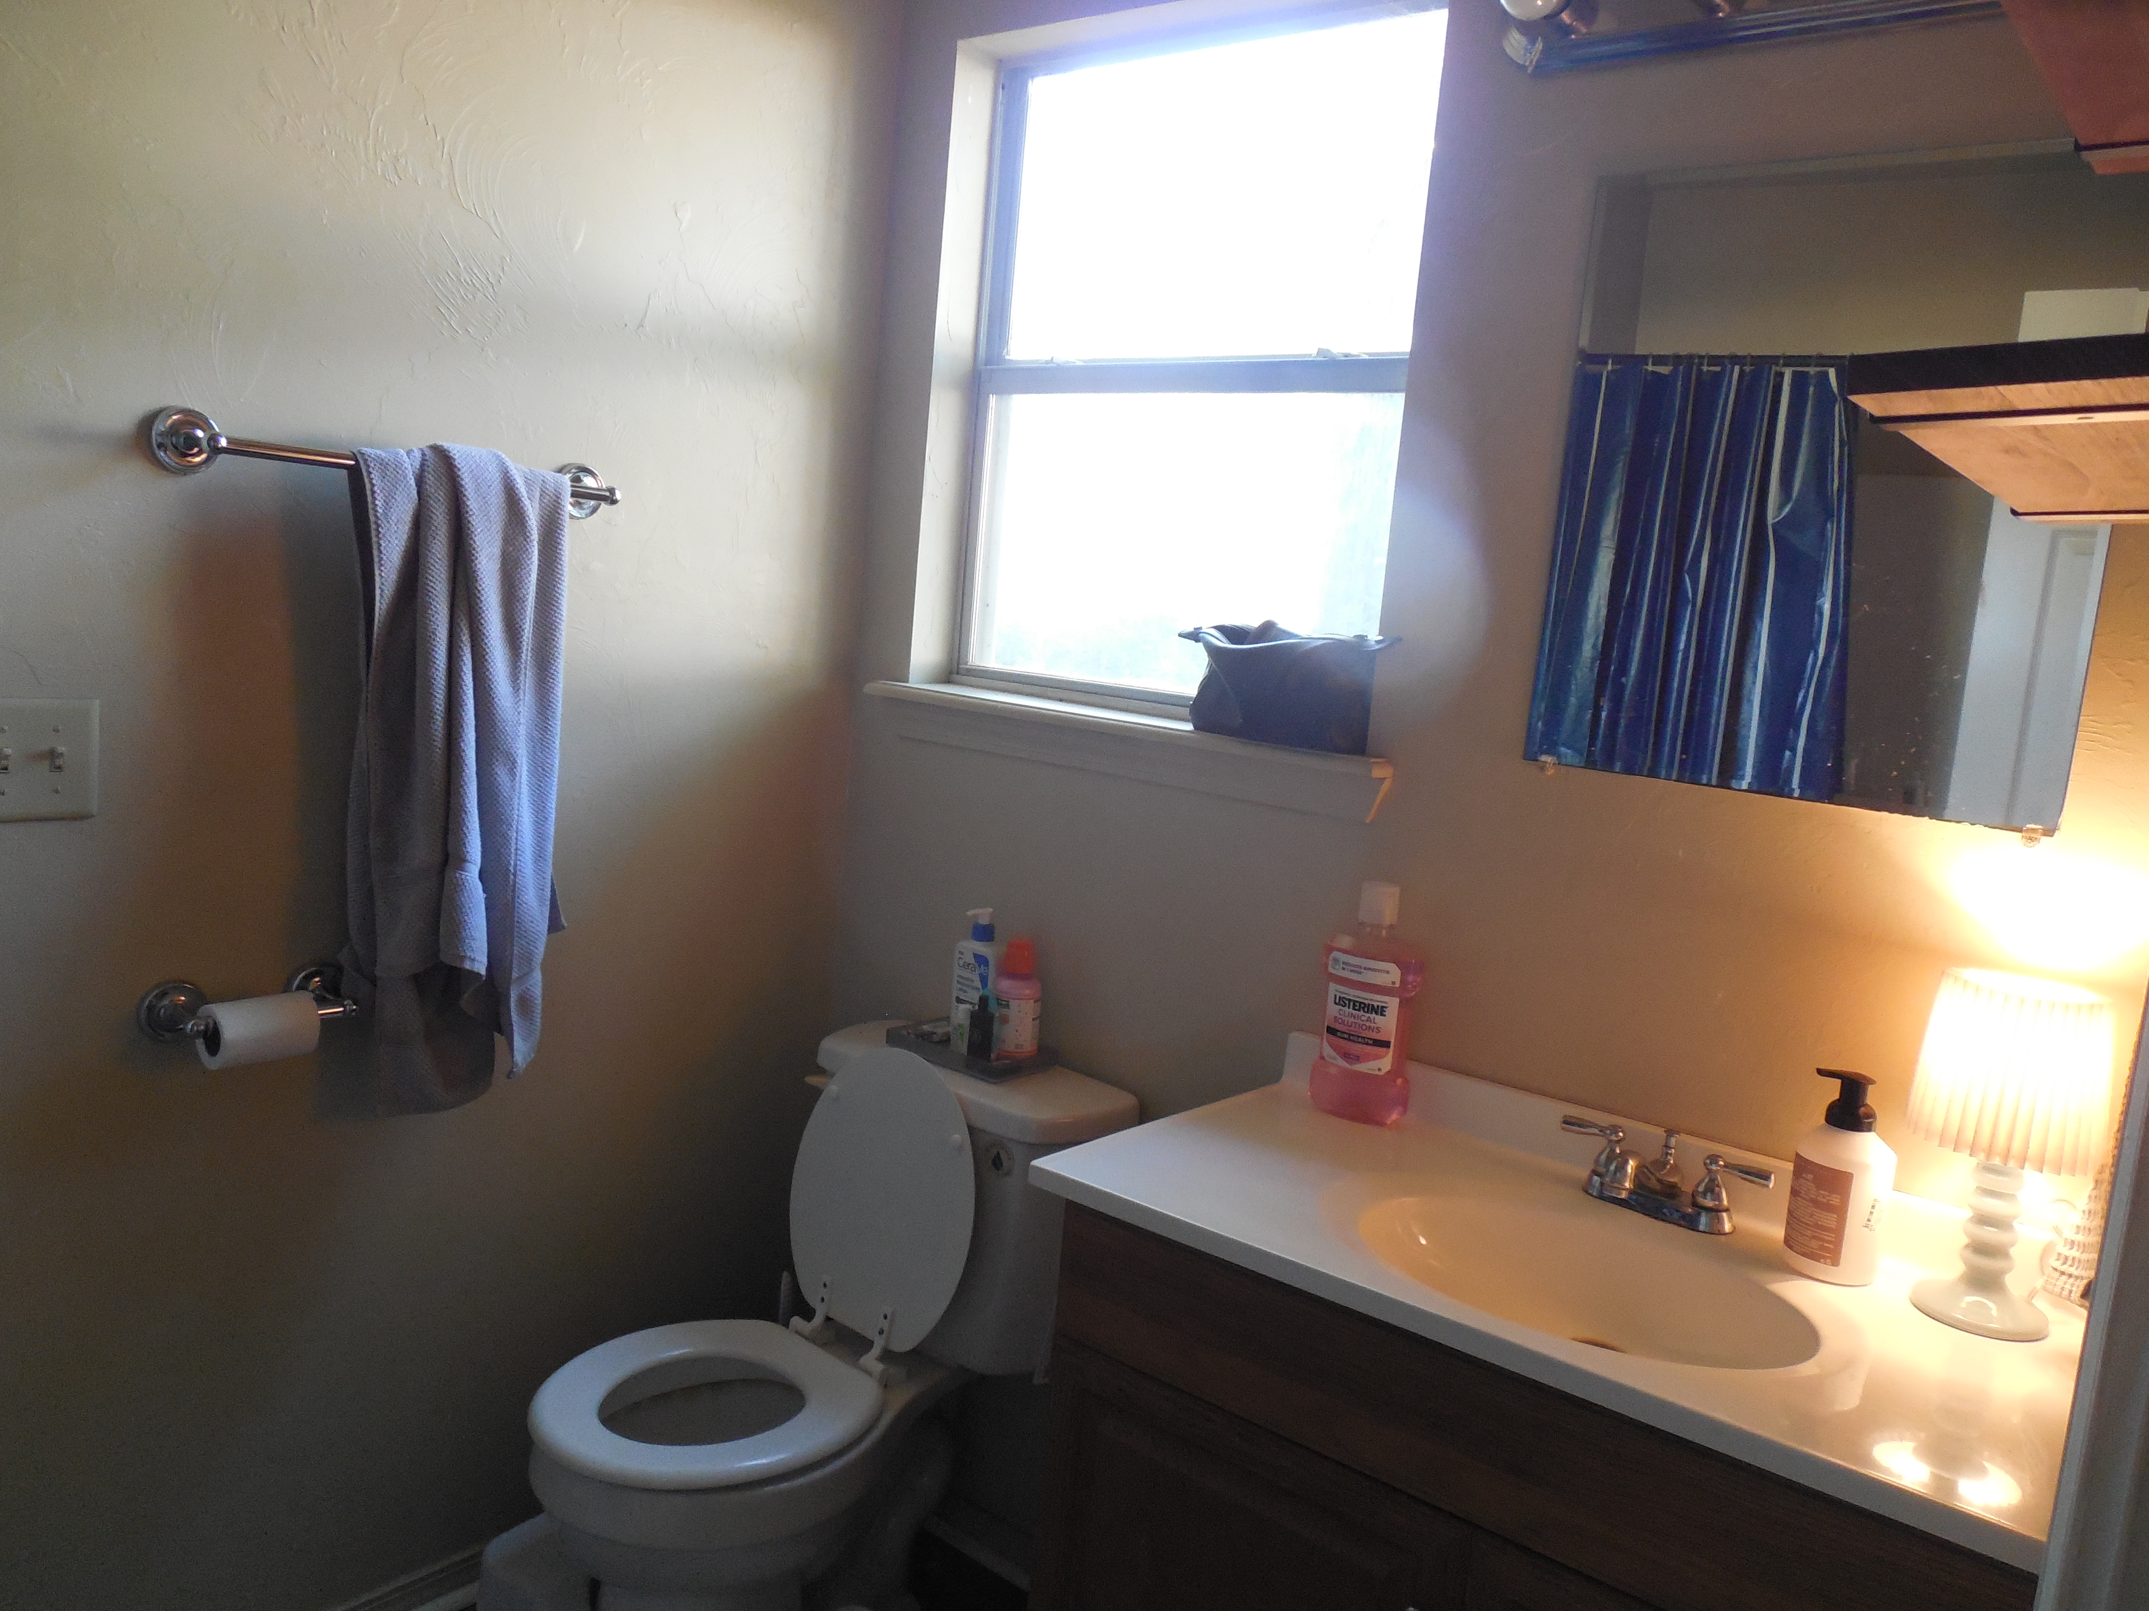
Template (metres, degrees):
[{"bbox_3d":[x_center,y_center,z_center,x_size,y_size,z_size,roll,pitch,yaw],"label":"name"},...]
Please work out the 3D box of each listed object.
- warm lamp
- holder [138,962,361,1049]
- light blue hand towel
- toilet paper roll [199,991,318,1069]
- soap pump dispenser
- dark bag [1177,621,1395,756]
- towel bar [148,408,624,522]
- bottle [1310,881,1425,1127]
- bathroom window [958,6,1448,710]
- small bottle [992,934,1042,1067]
[{"bbox_3d":[0.821,0.303,1.365,0.153,0.302,0.153,11,9,37],"label":"warm lamp"},{"bbox_3d":[-0.865,0.219,1.660,0.086,0.069,0.226,11,9,37],"label":"holder"},{"bbox_3d":[-0.700,-0.014,1.762,0.090,0.748,0.270,11,9,37],"label":"light blue hand towel"},{"bbox_3d":[-0.853,0.237,1.630,0.067,0.067,0.100,11,9,37],"label":"toilet paper roll"},{"bbox_3d":[0.715,0.338,1.437,0.084,0.196,0.084,10,9,34],"label":"soap pump dispenser"},{"bbox_3d":[0.258,-0.153,1.908,0.295,0.146,0.100,11,9,37],"label":"dark bag"},{"bbox_3d":[-0.717,-0.370,1.707,0.086,0.067,0.532,11,9,37],"label":"towel bar"},{"bbox_3d":[0.343,0.223,1.780,0.100,0.266,0.068,10,9,32],"label":"bottle"},{"bbox_3d":[0.169,-0.571,2.075,0.736,0.879,0.070,11,9,37],"label":"bathroom window"},{"bbox_3d":[-0.073,0.258,2.086,0.063,0.160,0.063,5,7,-1],"label":"small bottle"}]

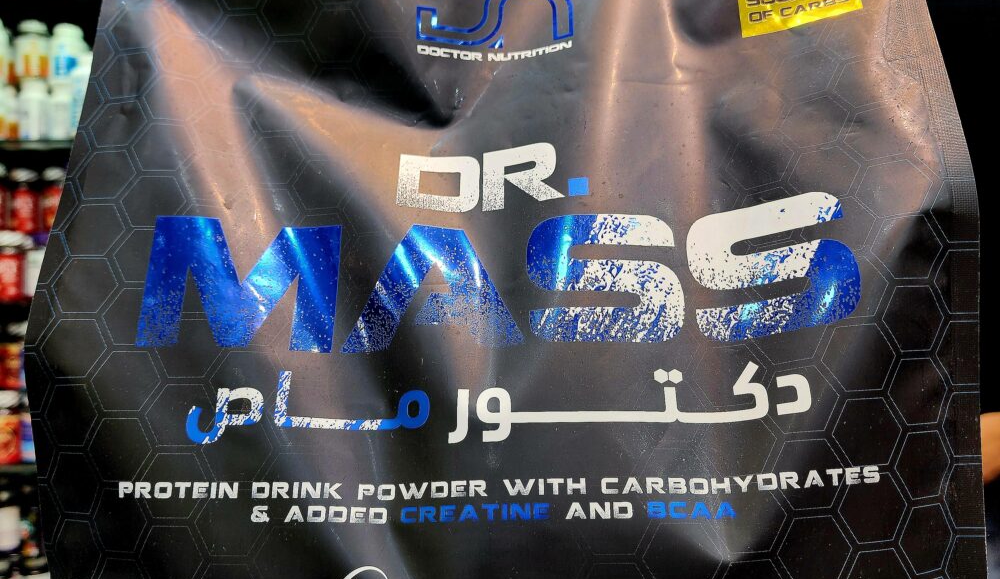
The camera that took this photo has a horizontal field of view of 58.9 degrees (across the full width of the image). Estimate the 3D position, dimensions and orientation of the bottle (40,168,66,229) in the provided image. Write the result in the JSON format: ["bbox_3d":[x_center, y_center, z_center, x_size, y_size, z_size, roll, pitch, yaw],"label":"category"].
[{"bbox_3d":[-0.933,-0.189,1.858,0.059,0.123,0.059,-2,9,-13],"label":"bottle"}]

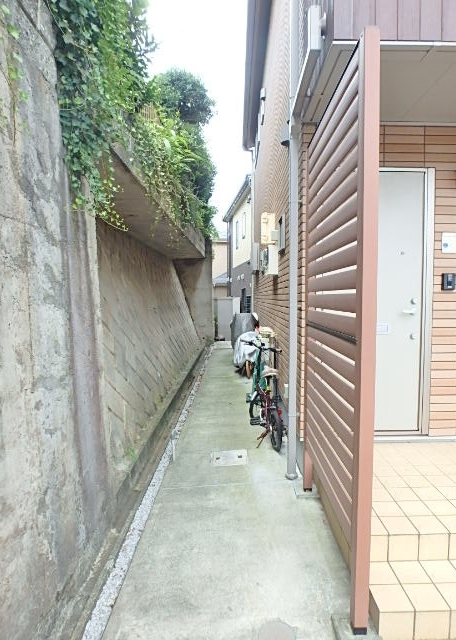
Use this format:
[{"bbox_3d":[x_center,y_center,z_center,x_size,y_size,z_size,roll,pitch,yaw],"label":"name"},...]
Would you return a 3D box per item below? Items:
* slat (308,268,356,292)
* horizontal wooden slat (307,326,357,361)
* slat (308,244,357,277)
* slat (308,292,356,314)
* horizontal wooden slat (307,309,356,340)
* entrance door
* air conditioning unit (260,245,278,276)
[{"bbox_3d":[0.582,-0.211,2.242,0.025,0.090,1.126,0,4,1],"label":"slat"},{"bbox_3d":[0.583,0.109,2.264,0.025,0.086,1.126,0,4,1],"label":"horizontal wooden slat"},{"bbox_3d":[0.581,-0.317,2.235,0.025,0.090,1.126,0,4,1],"label":"slat"},{"bbox_3d":[0.582,-0.104,2.249,0.025,0.088,1.126,0,4,1],"label":"slat"},{"bbox_3d":[0.583,0.000,2.257,0.025,0.088,1.126,0,4,1],"label":"horizontal wooden slat"},{"bbox_3d":[1.150,-0.112,3.106,0.874,2.111,0.070,0,4,1],"label":"entrance door"},{"bbox_3d":[0.506,-0.753,4.927,0.191,0.377,0.553,0,4,1],"label":"air conditioning unit"}]

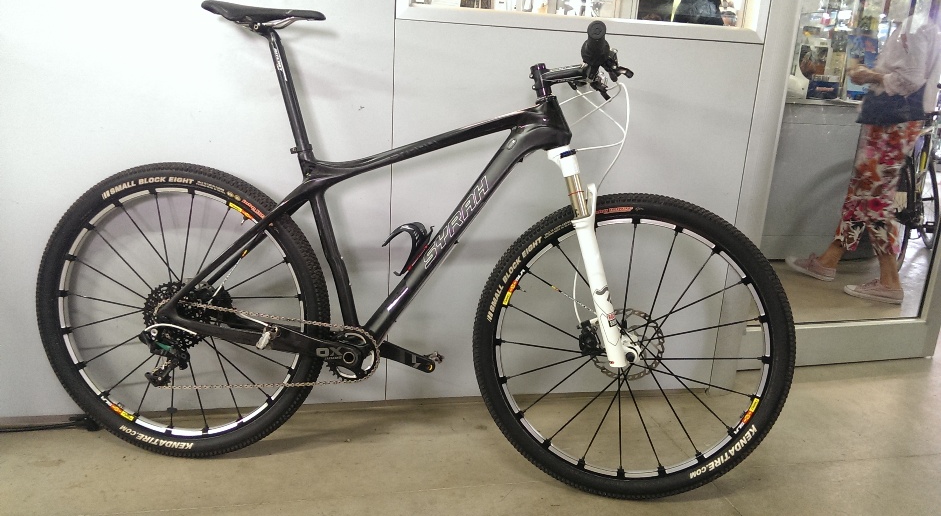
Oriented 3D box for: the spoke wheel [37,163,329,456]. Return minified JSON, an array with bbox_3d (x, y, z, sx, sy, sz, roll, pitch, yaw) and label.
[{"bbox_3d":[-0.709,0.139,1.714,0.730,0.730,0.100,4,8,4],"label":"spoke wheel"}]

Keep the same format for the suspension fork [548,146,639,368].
[{"bbox_3d":[0.284,-0.010,1.601,0.100,0.510,0.170,-13,7,10],"label":"suspension fork"}]

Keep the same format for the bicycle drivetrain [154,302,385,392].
[{"bbox_3d":[-0.487,0.226,1.654,0.554,0.222,0.025,4,8,5],"label":"bicycle drivetrain"}]

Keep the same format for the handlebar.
[{"bbox_3d":[0.235,-0.408,1.549,0.205,0.105,0.690,4,9,6],"label":"handlebar"}]

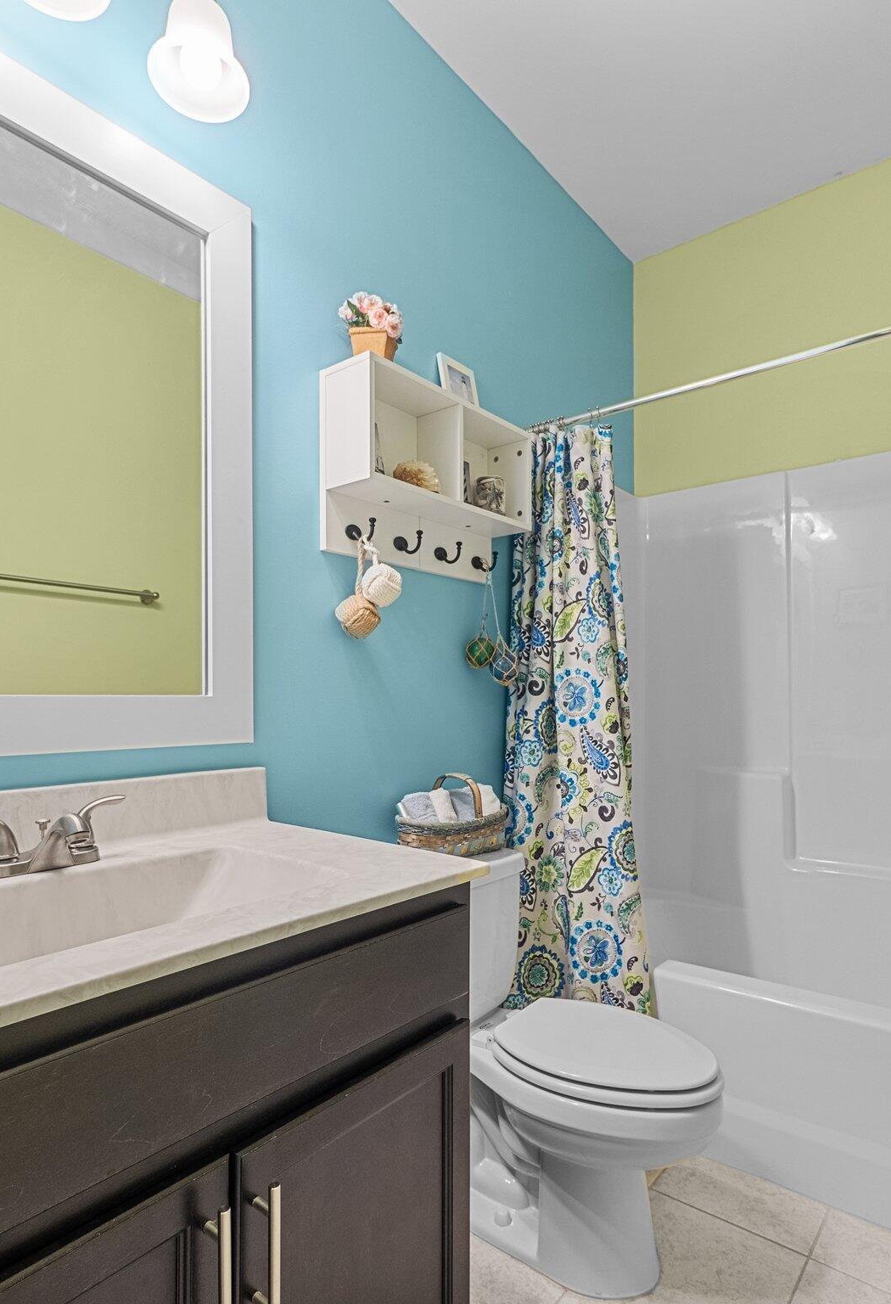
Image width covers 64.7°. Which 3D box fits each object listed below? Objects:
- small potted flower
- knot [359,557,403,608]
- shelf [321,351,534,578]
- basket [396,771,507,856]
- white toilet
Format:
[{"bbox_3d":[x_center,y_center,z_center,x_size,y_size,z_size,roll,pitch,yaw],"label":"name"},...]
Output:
[{"bbox_3d":[-0.161,-0.704,1.550,0.135,0.170,0.115,0,-2,9],"label":"small potted flower"},{"bbox_3d":[-0.143,-0.155,1.560,0.095,0.105,0.095,0,-2,0],"label":"knot"},{"bbox_3d":[-0.017,-0.404,1.731,0.150,0.383,0.600,-2,-3,40],"label":"shelf"},{"bbox_3d":[0.020,0.395,1.720,0.170,0.190,0.325,-2,-3,40],"label":"basket"},{"bbox_3d":[0.201,0.839,1.499,0.735,0.710,0.430,-2,-3,40],"label":"white toilet"}]

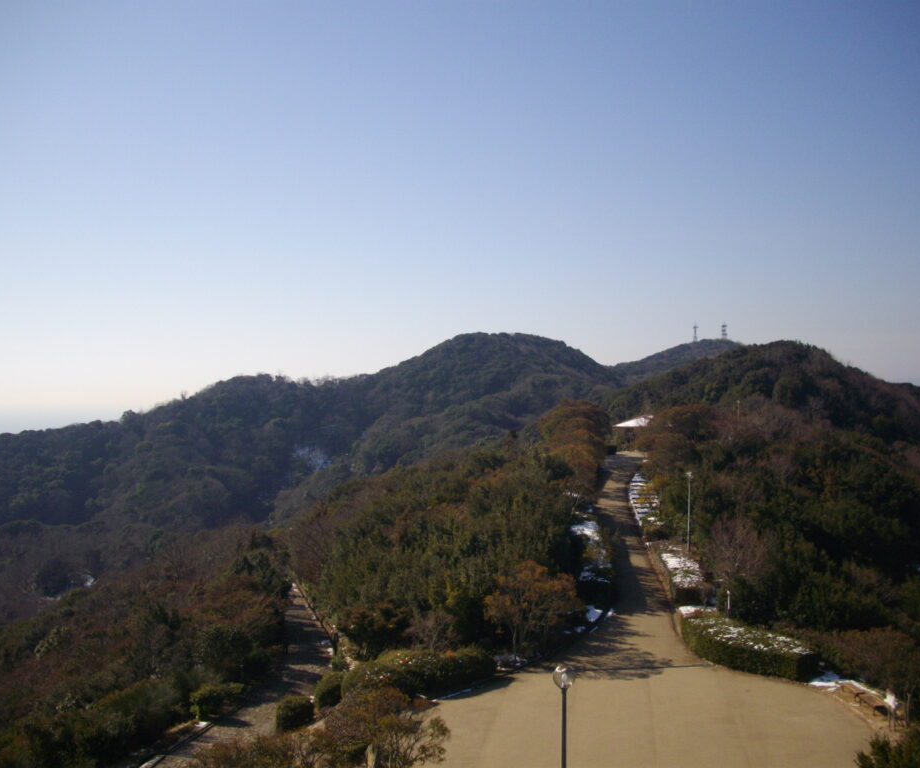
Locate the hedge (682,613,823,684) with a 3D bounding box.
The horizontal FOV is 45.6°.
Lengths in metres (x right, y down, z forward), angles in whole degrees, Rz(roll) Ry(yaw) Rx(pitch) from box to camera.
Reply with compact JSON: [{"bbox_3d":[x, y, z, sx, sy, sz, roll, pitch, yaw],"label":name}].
[{"bbox_3d":[11.850,10.866,45.007,2.500,1.050,6.500,0,-1,-29],"label":"hedge"}]

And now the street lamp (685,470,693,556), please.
[{"bbox_3d":[14.018,8.081,66.932,0.420,5.400,0.420,0,-1,30],"label":"street lamp"}]

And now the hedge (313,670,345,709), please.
[{"bbox_3d":[-4.620,10.786,38.658,1.150,1.100,1.150,0,0,0],"label":"hedge"}]

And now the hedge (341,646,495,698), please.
[{"bbox_3d":[-1.500,10.830,40.908,5.700,1.050,2.500,0,-1,-42],"label":"hedge"}]

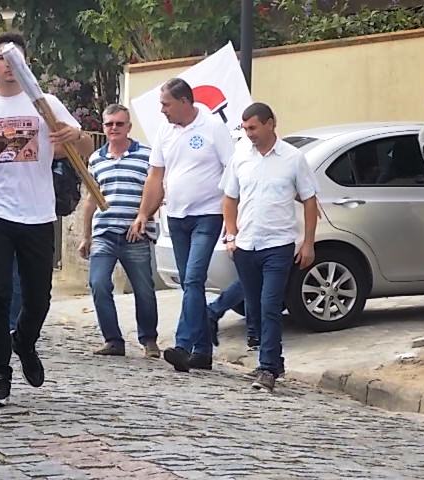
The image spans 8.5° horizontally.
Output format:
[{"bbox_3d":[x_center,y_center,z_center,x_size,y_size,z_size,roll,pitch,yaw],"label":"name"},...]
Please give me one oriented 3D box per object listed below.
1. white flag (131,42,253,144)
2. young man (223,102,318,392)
[{"bbox_3d":[-0.087,-0.843,18.400,0.750,0.630,0.150,-27,1,0],"label":"white flag"},{"bbox_3d":[0.343,0.040,16.700,0.540,1.686,0.420,0,1,18],"label":"young man"}]

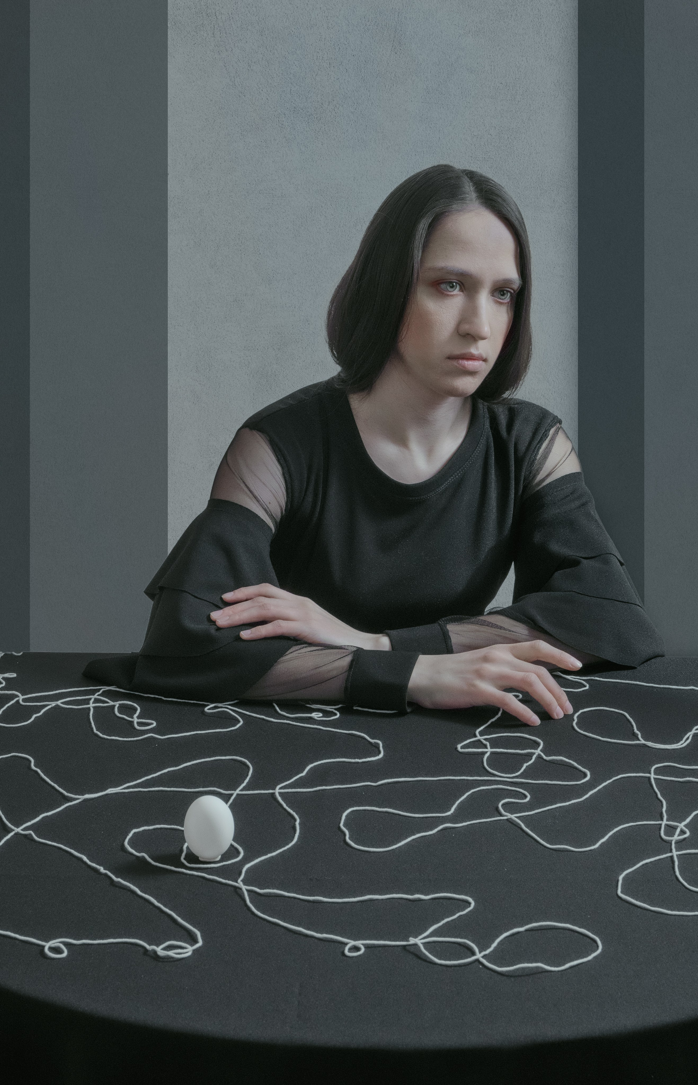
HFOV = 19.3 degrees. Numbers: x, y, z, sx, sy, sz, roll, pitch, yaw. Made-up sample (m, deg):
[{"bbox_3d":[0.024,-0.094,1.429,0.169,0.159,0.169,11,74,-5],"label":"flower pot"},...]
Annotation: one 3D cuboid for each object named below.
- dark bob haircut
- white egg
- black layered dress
[{"bbox_3d":[0.087,-0.281,2.220,0.210,0.250,0.220,-3,15,-29],"label":"dark bob haircut"},{"bbox_3d":[-0.124,0.254,1.820,0.044,0.059,0.044,0,16,0],"label":"white egg"},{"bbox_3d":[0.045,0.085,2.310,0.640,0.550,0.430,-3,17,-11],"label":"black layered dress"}]

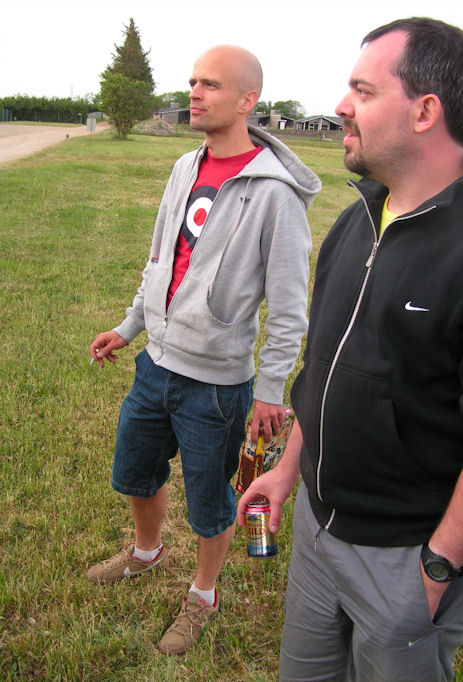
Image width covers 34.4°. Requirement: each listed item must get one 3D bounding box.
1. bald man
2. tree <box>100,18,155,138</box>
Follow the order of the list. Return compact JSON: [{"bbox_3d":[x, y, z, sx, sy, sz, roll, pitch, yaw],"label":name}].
[{"bbox_3d":[-0.091,0.019,2.394,0.530,1.800,0.620,-12,22,-40],"label":"bald man"},{"bbox_3d":[-7.106,-17.848,51.136,3.690,7.771,3.505,3,16,0],"label":"tree"}]

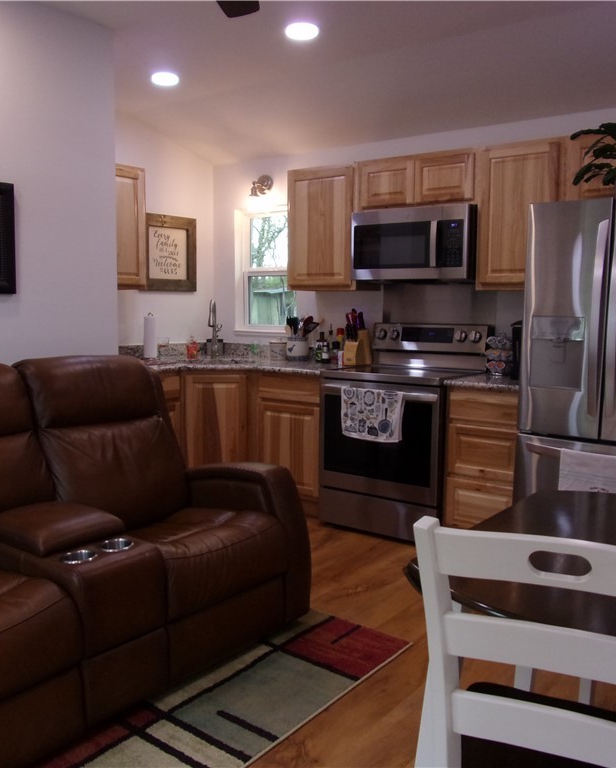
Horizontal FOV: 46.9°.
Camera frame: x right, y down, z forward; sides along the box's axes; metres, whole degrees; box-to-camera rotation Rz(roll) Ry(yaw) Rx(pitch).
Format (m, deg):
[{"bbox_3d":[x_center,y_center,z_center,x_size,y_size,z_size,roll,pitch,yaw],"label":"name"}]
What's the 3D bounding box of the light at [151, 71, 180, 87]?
[{"bbox_3d":[-0.833,-1.776,4.142,0.165,0.030,0.165,7,-2,0],"label":"light"}]

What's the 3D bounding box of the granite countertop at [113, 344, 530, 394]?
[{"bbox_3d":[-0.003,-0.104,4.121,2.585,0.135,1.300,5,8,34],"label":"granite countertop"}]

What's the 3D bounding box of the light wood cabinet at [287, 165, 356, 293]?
[{"bbox_3d":[0.162,-0.967,4.504,0.502,0.750,0.325,5,8,34],"label":"light wood cabinet"}]

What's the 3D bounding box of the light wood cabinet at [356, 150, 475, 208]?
[{"bbox_3d":[0.680,-1.143,4.121,0.759,0.310,0.325,5,8,34],"label":"light wood cabinet"}]

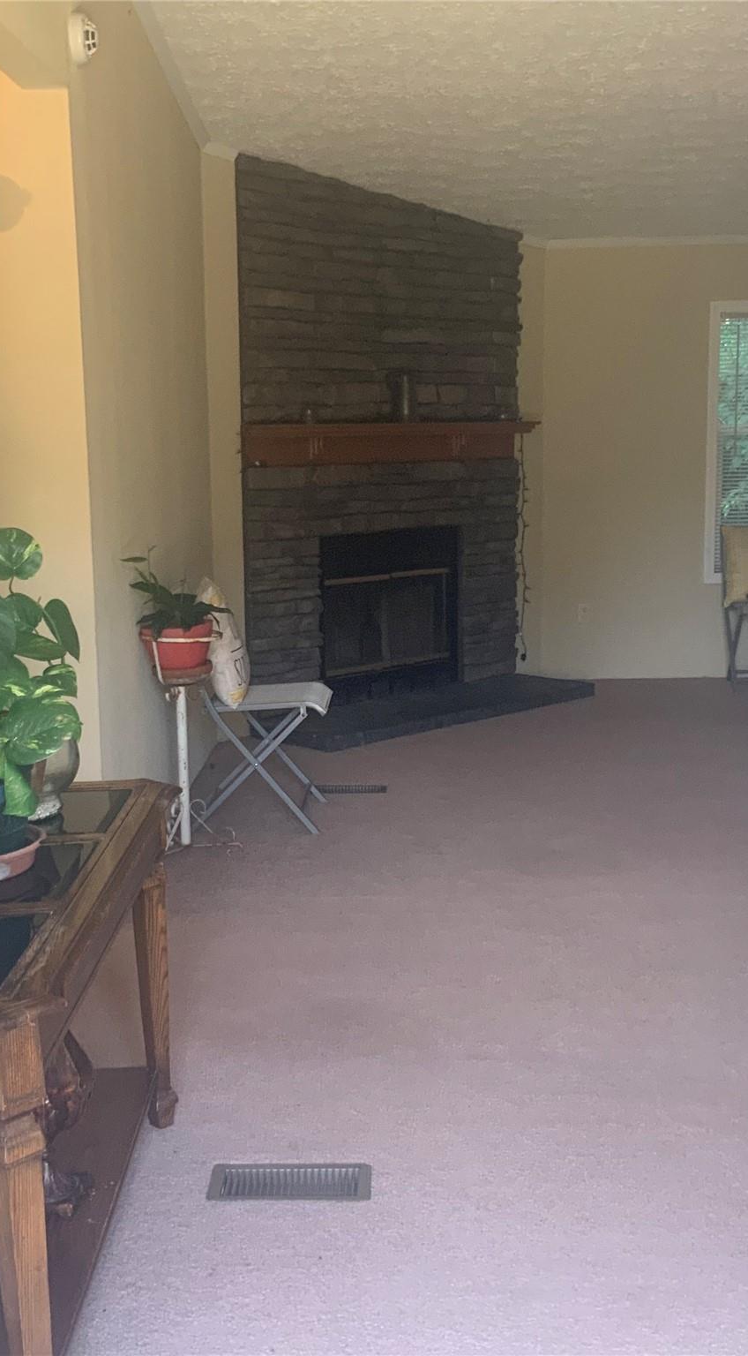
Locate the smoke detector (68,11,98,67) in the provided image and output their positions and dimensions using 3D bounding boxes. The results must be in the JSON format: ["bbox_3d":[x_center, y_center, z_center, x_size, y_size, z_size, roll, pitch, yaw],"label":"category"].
[{"bbox_3d":[-0.759,-1.665,3.945,0.050,0.135,0.135,-1,9,2],"label":"smoke detector"}]

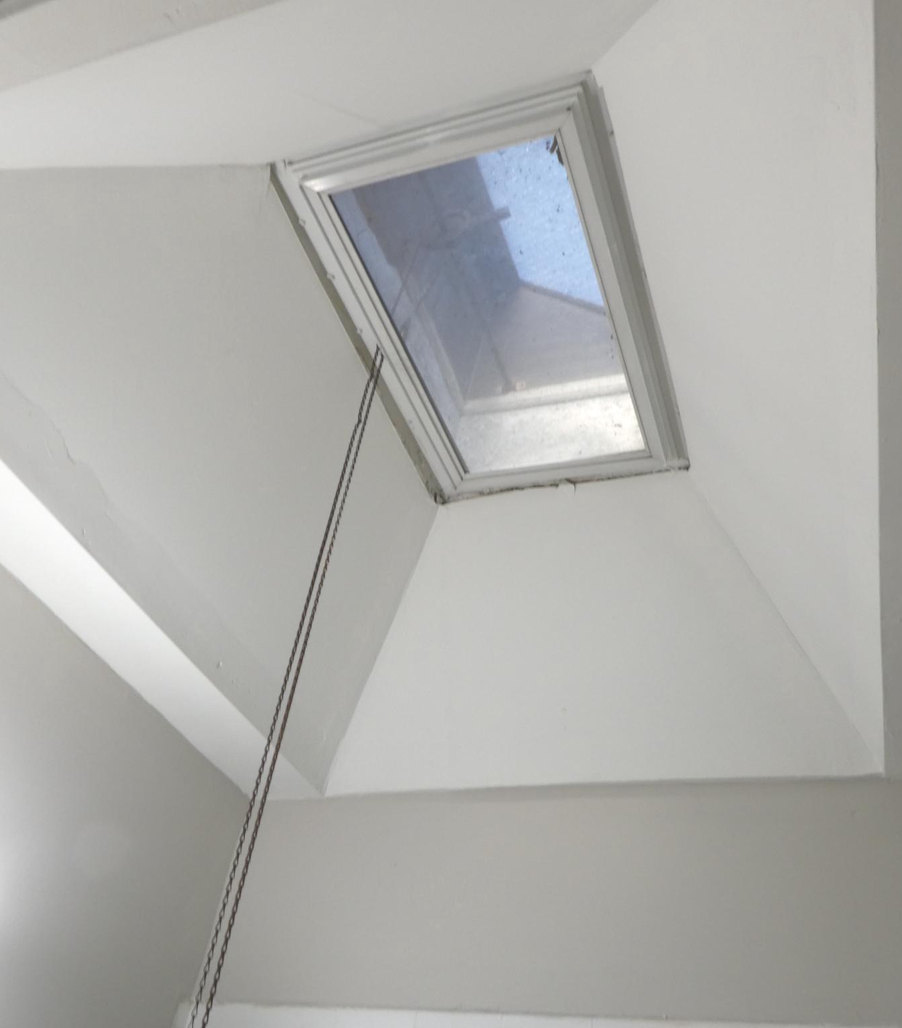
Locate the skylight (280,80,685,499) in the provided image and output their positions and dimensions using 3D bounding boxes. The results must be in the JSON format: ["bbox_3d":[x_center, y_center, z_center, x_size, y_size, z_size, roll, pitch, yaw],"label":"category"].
[{"bbox_3d":[0.102,-0.345,1.794,0.533,0.070,0.860,-7,-42,19],"label":"skylight"}]

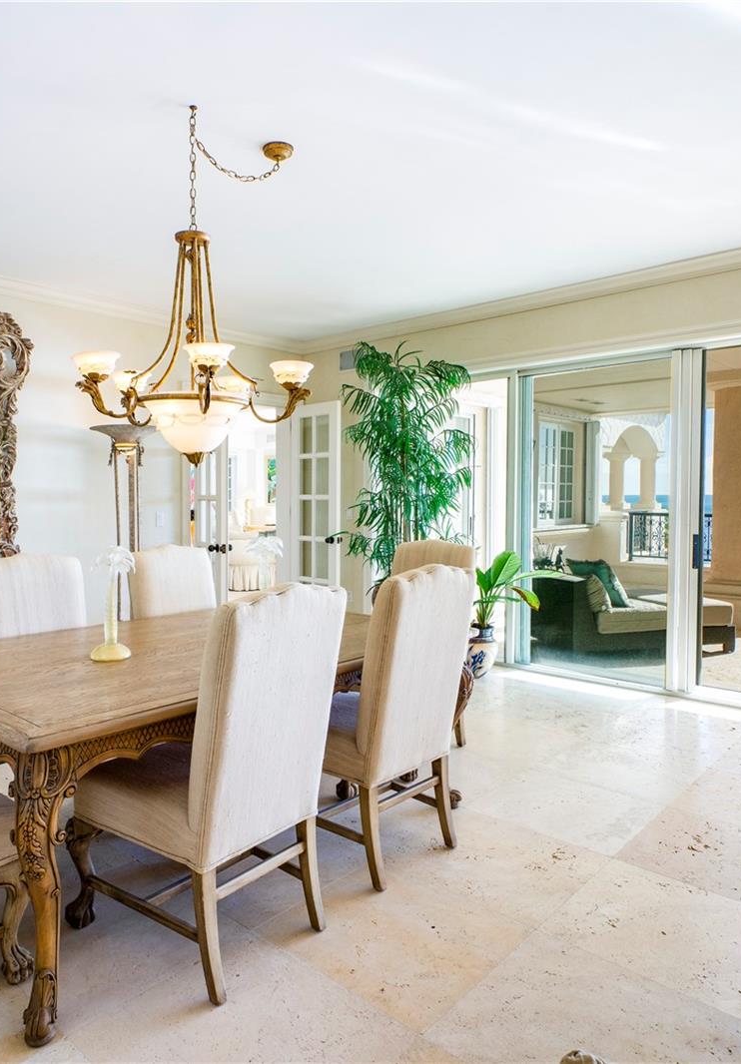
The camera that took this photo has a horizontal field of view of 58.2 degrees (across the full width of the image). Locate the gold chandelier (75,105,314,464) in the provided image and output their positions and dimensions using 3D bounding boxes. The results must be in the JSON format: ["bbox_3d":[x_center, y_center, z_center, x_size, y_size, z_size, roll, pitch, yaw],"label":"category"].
[{"bbox_3d":[-0.687,-0.983,2.683,0.970,1.420,0.970,2,4,40],"label":"gold chandelier"}]

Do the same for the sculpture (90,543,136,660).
[{"bbox_3d":[-0.998,0.270,2.570,0.160,0.420,0.170,2,4,40],"label":"sculpture"}]

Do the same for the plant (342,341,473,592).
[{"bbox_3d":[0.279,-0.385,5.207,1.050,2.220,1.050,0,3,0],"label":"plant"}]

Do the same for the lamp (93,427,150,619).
[{"bbox_3d":[-1.849,0.171,4.993,0.460,1.890,0.460,2,4,40],"label":"lamp"}]

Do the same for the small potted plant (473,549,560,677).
[{"bbox_3d":[1.079,0.638,5.060,0.600,0.980,0.550,0,3,0],"label":"small potted plant"}]

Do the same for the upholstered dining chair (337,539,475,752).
[{"bbox_3d":[0.146,0.626,3.634,0.600,1.150,0.700,3,4,42],"label":"upholstered dining chair"}]

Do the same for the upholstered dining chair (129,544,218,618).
[{"bbox_3d":[-0.840,0.614,3.330,0.670,1.080,0.530,3,4,41],"label":"upholstered dining chair"}]

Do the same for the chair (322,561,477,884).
[{"bbox_3d":[-0.018,0.678,2.716,0.560,1.140,0.700,-3,4,-44],"label":"chair"}]

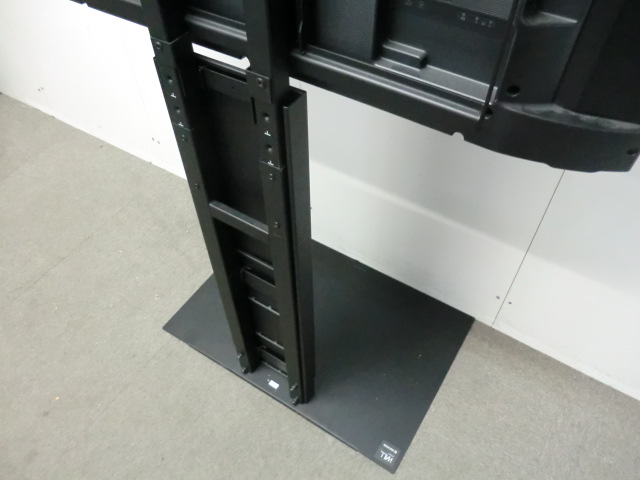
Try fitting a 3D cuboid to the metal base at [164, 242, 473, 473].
[{"bbox_3d":[-0.003,0.233,1.391,0.715,0.008,0.488,26,54,21],"label":"metal base"}]

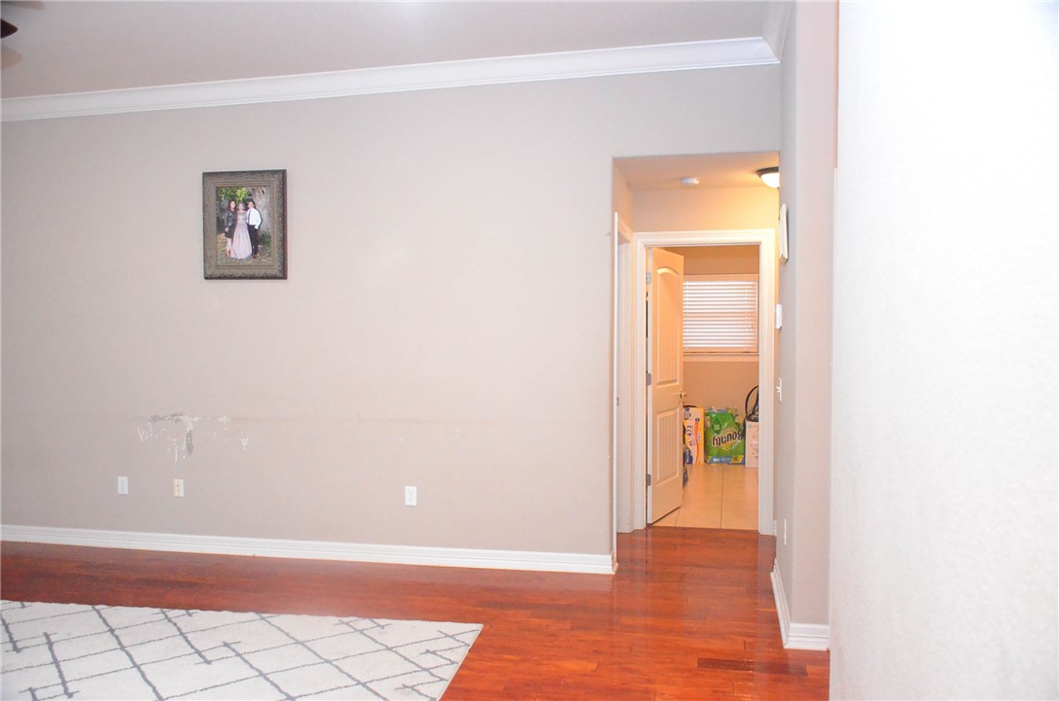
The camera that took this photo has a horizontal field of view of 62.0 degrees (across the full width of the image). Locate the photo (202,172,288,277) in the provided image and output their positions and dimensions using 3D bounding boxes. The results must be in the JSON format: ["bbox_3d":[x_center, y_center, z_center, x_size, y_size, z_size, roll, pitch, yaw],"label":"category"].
[{"bbox_3d":[-1.818,-0.801,5.644,0.581,0.685,0.040,0,2,12],"label":"photo"}]

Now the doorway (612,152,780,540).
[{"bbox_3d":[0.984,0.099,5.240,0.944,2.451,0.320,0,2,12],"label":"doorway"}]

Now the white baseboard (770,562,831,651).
[{"bbox_3d":[1.407,1.281,4.622,0.179,0.118,1.254,0,2,12],"label":"white baseboard"}]

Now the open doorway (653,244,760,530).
[{"bbox_3d":[1.242,0.269,6.341,0.800,2.045,0.140,0,2,12],"label":"open doorway"}]

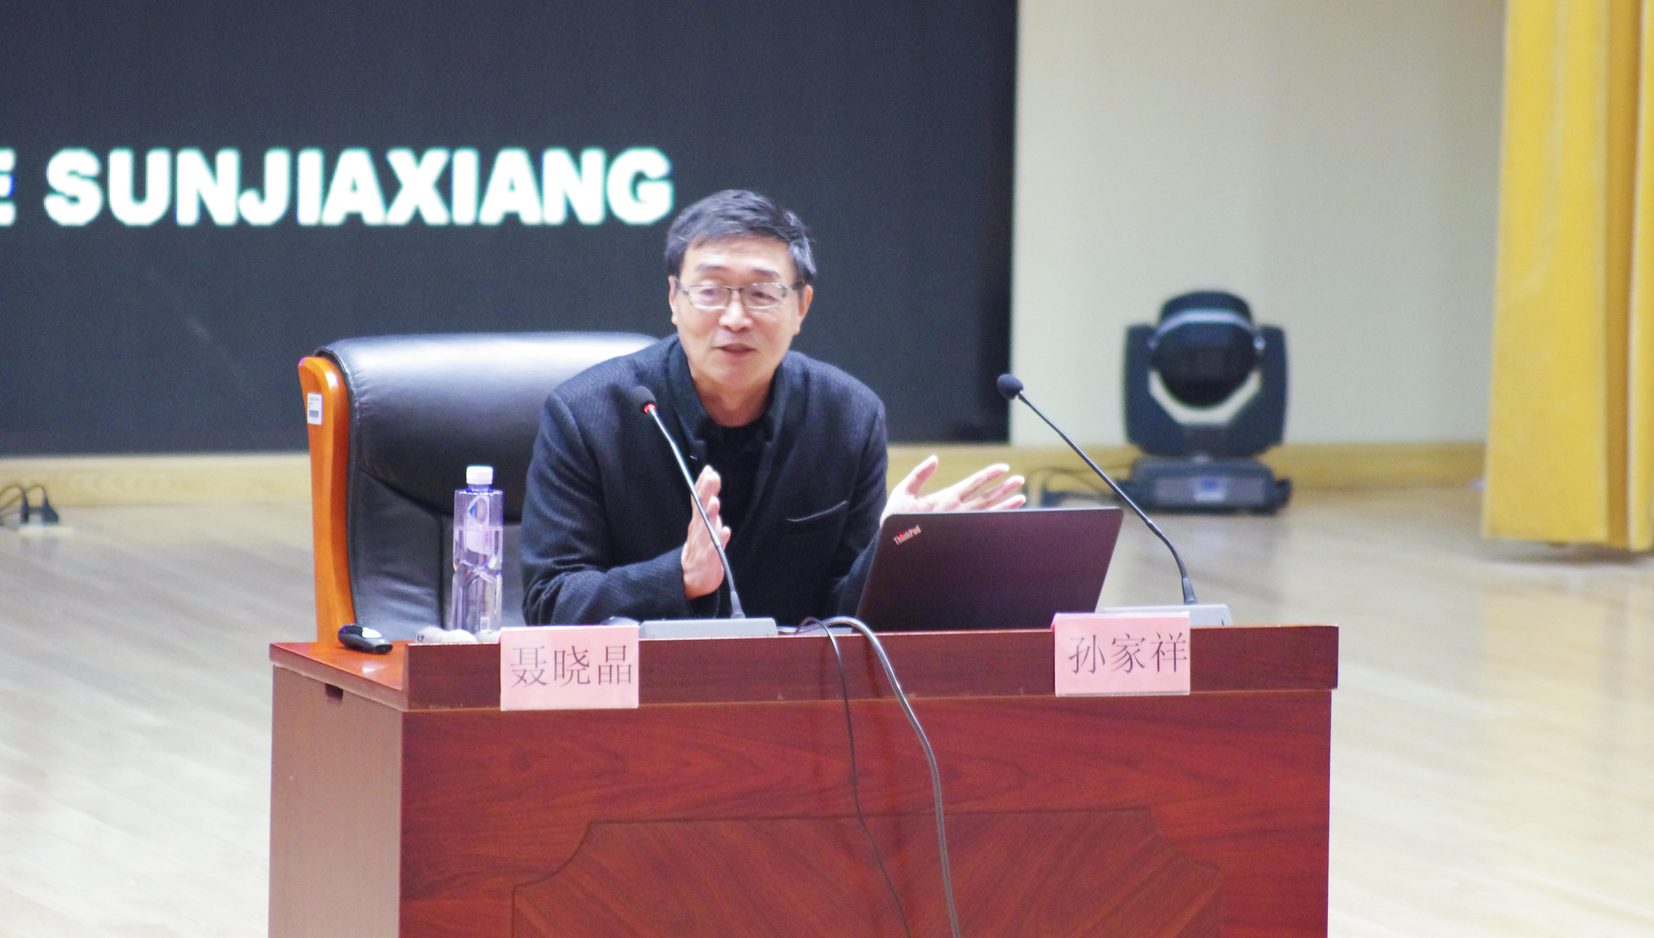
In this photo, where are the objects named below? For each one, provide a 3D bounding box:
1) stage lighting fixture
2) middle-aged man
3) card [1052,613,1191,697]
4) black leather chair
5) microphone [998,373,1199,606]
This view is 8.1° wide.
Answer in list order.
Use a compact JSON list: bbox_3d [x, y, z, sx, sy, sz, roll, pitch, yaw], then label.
[{"bbox_3d":[0.778,-0.147,24.268,0.350,0.455,0.330,1,6,-3],"label":"stage lighting fixture"},{"bbox_3d":[-0.133,0.302,15.327,0.620,1.300,0.800,-1,6,-16],"label":"middle-aged man"},{"bbox_3d":[0.369,0.234,14.691,0.174,0.102,0.040,-1,6,-18],"label":"card"},{"bbox_3d":[-0.372,0.396,15.354,0.620,1.100,0.720,-1,6,-20],"label":"black leather chair"},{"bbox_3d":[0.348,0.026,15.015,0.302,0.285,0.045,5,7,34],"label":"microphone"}]

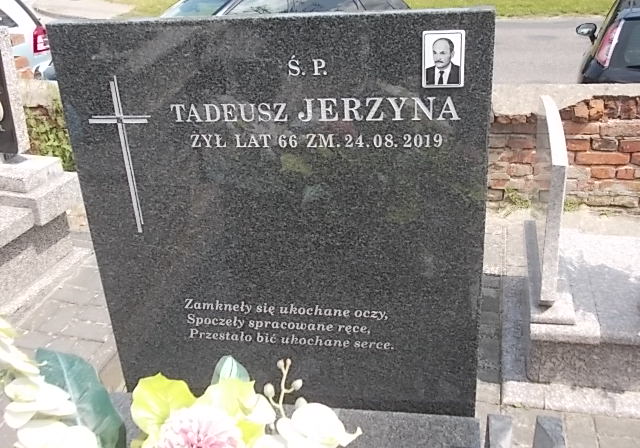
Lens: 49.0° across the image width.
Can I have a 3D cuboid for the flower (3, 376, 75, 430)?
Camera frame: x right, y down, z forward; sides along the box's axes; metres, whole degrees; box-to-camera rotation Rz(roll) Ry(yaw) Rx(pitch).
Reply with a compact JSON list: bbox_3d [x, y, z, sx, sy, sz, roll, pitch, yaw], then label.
[{"bbox_3d":[-0.394,0.252,0.990,0.092,0.060,0.060,6,26,20],"label":"flower"}]

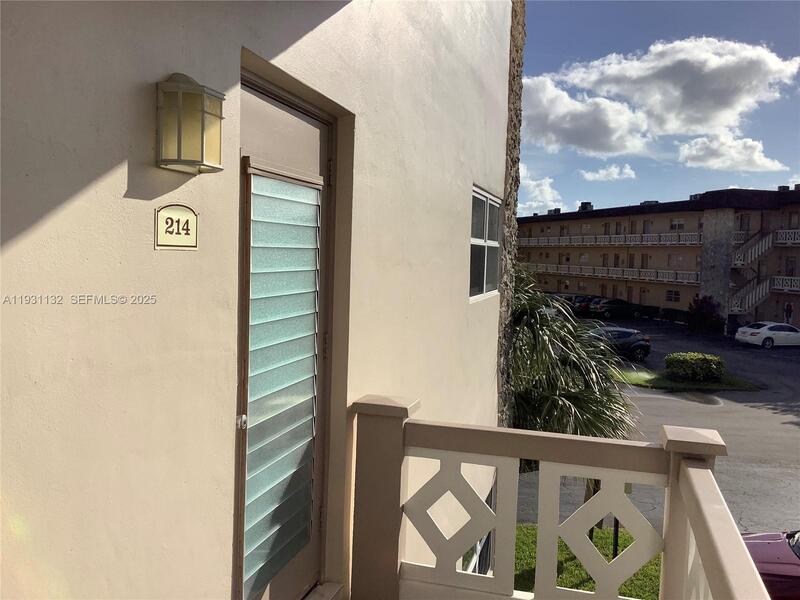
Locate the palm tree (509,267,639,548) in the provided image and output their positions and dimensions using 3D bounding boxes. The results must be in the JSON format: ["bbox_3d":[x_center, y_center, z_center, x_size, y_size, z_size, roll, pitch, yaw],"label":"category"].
[{"bbox_3d":[2.539,1.648,10.803,2.300,4.350,2.300,3,4,16],"label":"palm tree"}]

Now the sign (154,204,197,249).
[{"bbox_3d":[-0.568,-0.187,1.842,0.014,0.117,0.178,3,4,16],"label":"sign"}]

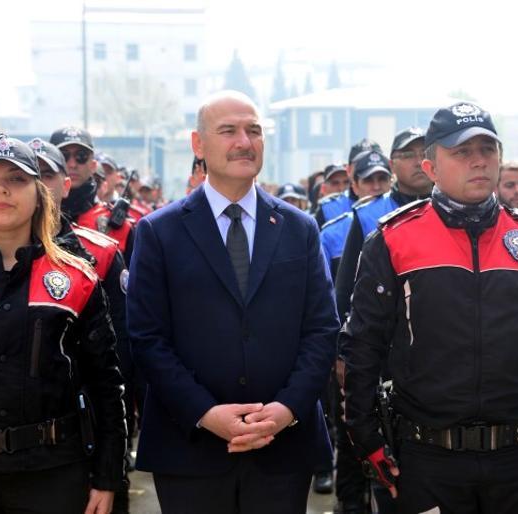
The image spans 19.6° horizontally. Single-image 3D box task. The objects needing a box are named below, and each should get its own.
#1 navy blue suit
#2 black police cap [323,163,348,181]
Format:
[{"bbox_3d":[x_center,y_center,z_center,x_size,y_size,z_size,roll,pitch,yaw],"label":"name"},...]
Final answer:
[{"bbox_3d":[-0.070,0.197,3.950,0.560,0.775,0.330,0,2,-8],"label":"navy blue suit"},{"bbox_3d":[0.526,-0.588,10.300,0.180,0.135,0.260,-1,3,-32],"label":"black police cap"}]

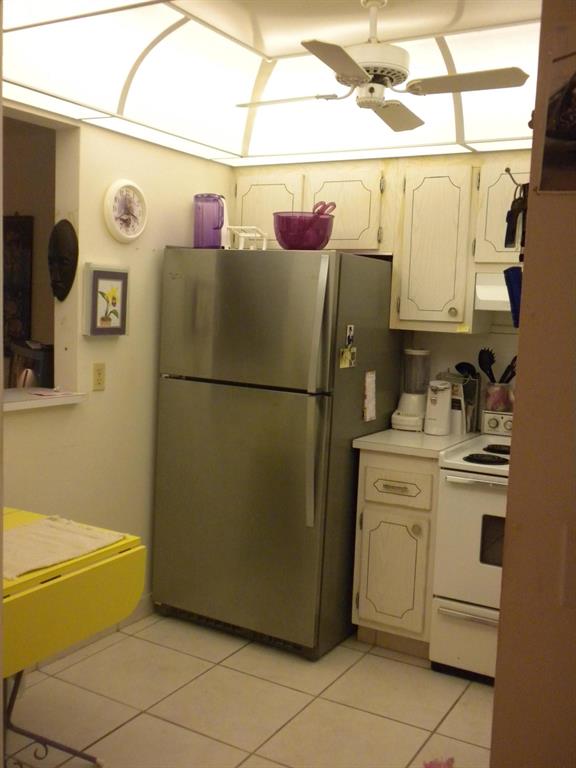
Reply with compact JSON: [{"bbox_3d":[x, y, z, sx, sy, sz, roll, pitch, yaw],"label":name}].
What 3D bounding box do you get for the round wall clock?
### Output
[{"bbox_3d":[-0.672,-0.716,3.382,0.040,0.256,0.256,6,8,30],"label":"round wall clock"}]

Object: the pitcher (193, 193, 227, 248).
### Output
[{"bbox_3d":[-0.348,-0.720,3.695,0.153,0.257,0.120,6,7,29],"label":"pitcher"}]

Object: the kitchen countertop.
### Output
[{"bbox_3d":[0.602,0.252,3.683,0.389,0.039,0.636,6,7,29],"label":"kitchen countertop"}]

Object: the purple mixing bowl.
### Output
[{"bbox_3d":[0.064,-0.623,3.435,0.256,0.167,0.256,3,6,0],"label":"purple mixing bowl"}]

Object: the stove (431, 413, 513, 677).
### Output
[{"bbox_3d":[1.060,0.687,3.389,0.730,1.020,0.670,6,8,30],"label":"stove"}]

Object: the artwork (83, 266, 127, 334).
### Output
[{"bbox_3d":[-0.737,-0.331,3.345,0.050,0.277,0.220,6,8,30],"label":"artwork"}]

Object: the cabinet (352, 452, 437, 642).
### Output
[{"bbox_3d":[0.592,0.665,3.712,0.353,0.787,0.620,6,7,29],"label":"cabinet"}]

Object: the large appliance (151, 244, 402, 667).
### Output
[{"bbox_3d":[-0.037,0.257,3.834,0.838,1.690,0.820,6,7,29],"label":"large appliance"}]

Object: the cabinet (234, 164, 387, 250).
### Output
[{"bbox_3d":[0.174,-0.852,4.040,0.853,0.420,0.317,6,7,29],"label":"cabinet"}]

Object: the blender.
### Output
[{"bbox_3d":[0.594,0.023,3.800,0.150,0.374,0.170,6,8,30],"label":"blender"}]

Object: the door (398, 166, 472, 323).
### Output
[{"bbox_3d":[0.626,-0.586,3.476,0.286,0.643,0.022,6,7,30],"label":"door"}]

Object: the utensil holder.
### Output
[{"bbox_3d":[0.964,0.069,3.760,0.124,0.125,0.124,6,7,29],"label":"utensil holder"}]

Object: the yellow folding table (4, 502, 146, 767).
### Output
[{"bbox_3d":[-1.008,0.856,2.380,0.720,0.740,0.970,6,8,30],"label":"yellow folding table"}]

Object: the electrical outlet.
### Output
[{"bbox_3d":[-0.772,-0.025,3.379,0.012,0.114,0.072,6,7,29],"label":"electrical outlet"}]

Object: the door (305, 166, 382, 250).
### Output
[{"bbox_3d":[0.251,-0.787,3.727,0.387,0.352,0.022,6,8,30],"label":"door"}]

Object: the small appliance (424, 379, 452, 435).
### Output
[{"bbox_3d":[0.694,0.108,3.700,0.112,0.236,0.115,6,8,30],"label":"small appliance"}]

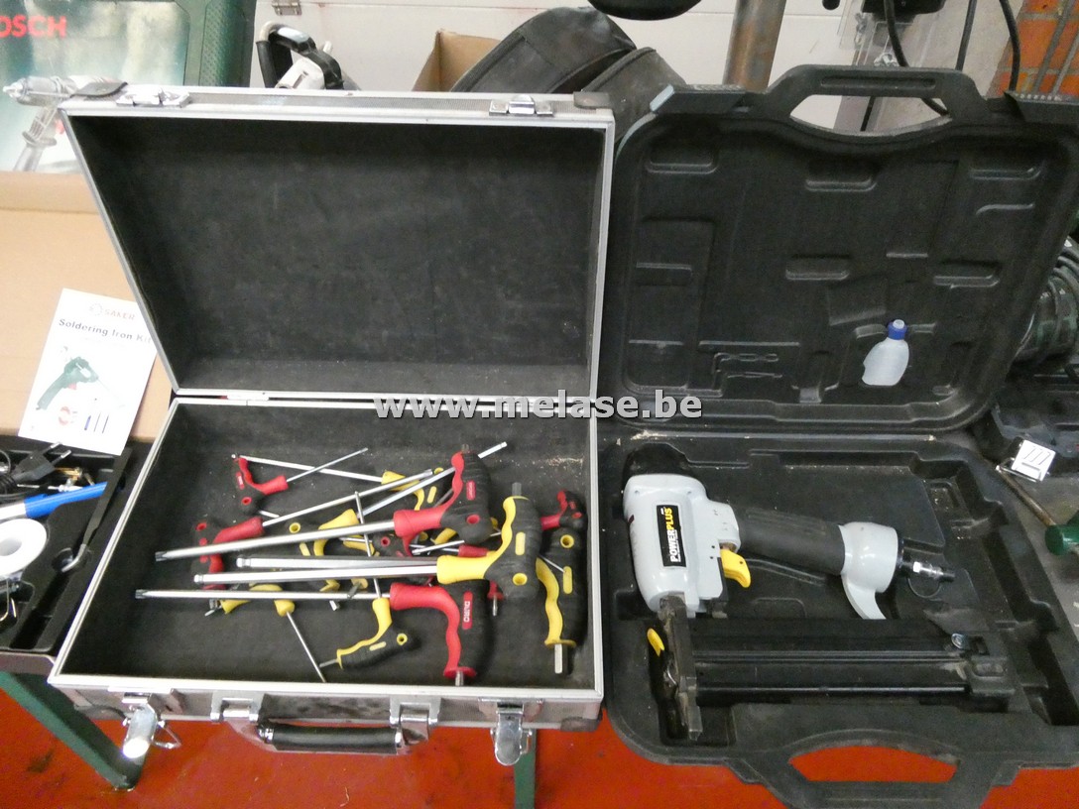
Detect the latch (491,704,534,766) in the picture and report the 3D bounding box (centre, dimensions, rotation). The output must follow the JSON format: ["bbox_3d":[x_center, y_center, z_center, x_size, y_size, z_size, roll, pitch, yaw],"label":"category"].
[{"bbox_3d":[-0.023,0.258,0.583,0.032,0.034,0.036,1,48,1],"label":"latch"}]

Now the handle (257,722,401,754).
[{"bbox_3d":[-0.170,0.272,0.610,0.117,0.021,0.020,1,48,1],"label":"handle"}]

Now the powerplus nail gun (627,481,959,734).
[{"bbox_3d":[0.230,0.167,0.657,0.297,0.061,0.247,1,48,1],"label":"powerplus nail gun"}]

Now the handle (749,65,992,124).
[{"bbox_3d":[0.257,-0.246,0.592,0.182,0.039,0.024,1,36,1],"label":"handle"}]

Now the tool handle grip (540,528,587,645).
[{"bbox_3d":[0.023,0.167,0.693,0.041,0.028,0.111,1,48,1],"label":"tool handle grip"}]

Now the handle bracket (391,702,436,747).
[{"bbox_3d":[-0.102,0.259,0.604,0.036,0.054,0.019,1,48,1],"label":"handle bracket"}]

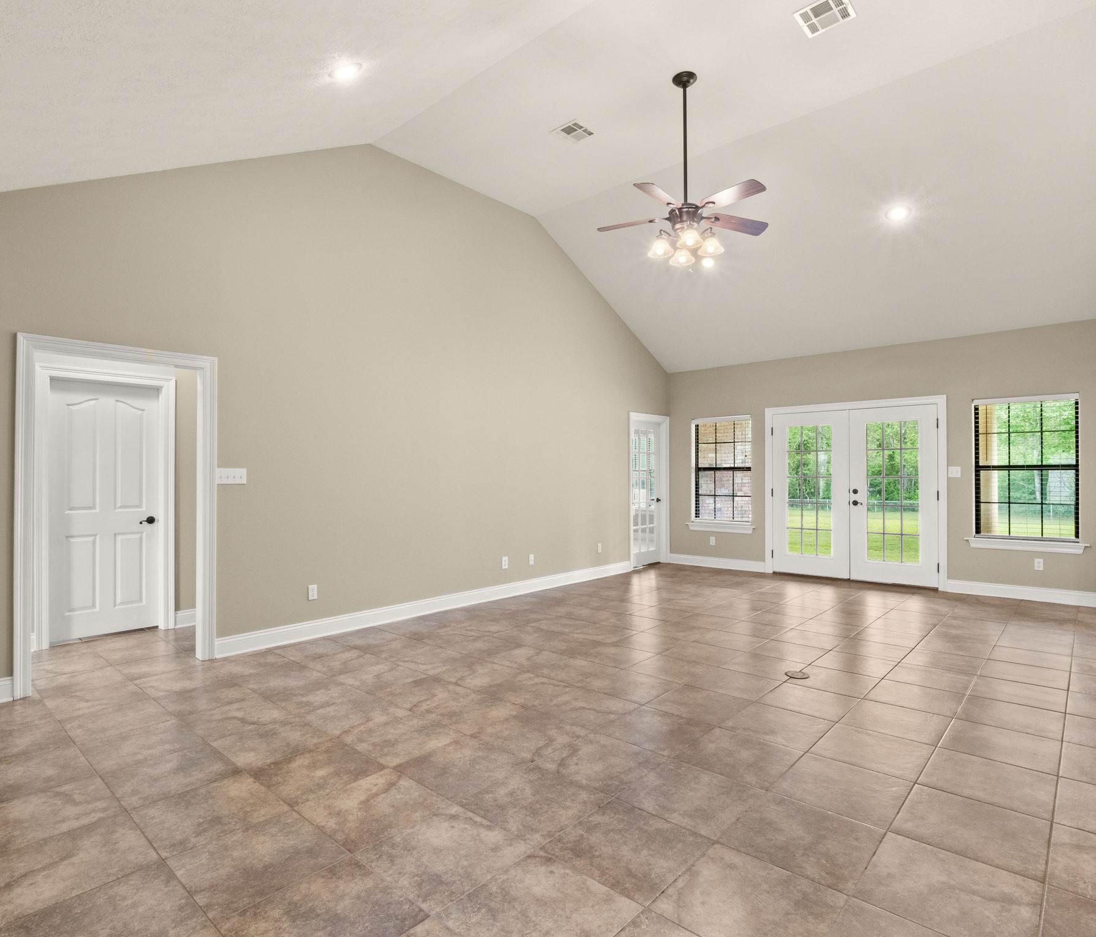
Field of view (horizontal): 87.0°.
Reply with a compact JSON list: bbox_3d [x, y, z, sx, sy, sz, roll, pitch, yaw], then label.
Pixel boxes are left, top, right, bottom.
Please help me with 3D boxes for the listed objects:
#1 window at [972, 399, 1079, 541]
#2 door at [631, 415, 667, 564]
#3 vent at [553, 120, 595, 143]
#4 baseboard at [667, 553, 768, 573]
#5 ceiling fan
[{"bbox_3d":[4.990,0.004,6.048,0.846,1.484,0.100,-1,-1,40],"label":"window"},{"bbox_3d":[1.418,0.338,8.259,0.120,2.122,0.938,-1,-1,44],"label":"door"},{"bbox_3d":[0.231,-2.875,4.958,0.300,0.030,0.300,-1,-1,40],"label":"vent"},{"bbox_3d":[2.360,1.324,8.133,1.391,0.140,0.020,-1,-1,38],"label":"baseboard"},{"bbox_3d":[1.016,-2.191,4.258,1.310,1.407,1.310,-1,-1,40],"label":"ceiling fan"}]

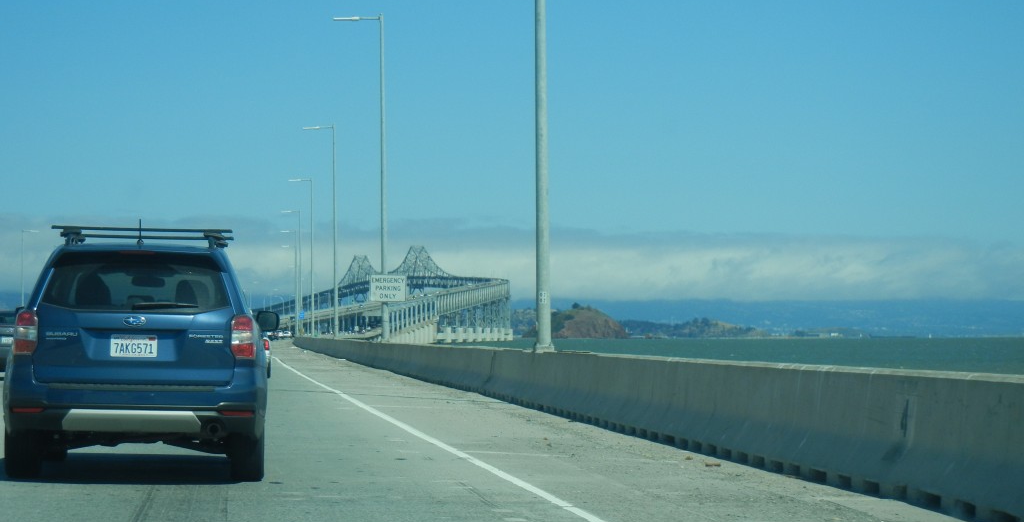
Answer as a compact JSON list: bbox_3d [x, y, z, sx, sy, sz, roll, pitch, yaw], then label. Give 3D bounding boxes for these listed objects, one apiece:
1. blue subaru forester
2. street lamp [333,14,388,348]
[{"bbox_3d":[-2.700,0.655,19.420,1.860,1.750,4.600,2,-2,-6],"label":"blue subaru forester"},{"bbox_3d":[-5.064,-2.791,88.000,1.720,10.950,0.330,0,-2,-6],"label":"street lamp"}]

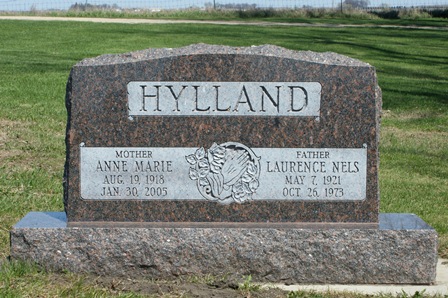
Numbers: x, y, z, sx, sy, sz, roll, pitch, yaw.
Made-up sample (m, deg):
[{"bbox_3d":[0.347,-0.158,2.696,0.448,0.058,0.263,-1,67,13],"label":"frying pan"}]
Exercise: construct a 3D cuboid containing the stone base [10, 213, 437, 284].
[{"bbox_3d":[0.001,0.386,3.286,1.610,0.215,0.295,0,9,0],"label":"stone base"}]

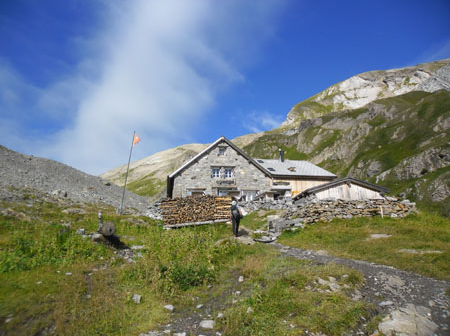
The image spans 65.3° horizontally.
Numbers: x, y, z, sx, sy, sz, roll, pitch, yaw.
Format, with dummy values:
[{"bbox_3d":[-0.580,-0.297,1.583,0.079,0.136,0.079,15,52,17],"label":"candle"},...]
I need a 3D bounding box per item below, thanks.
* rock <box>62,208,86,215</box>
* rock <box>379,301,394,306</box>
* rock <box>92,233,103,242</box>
[{"bbox_3d":[-10.713,3.097,25.000,1.700,0.500,1.000,0,-20,0],"label":"rock"},{"bbox_3d":[2.506,2.106,5.450,0.240,0.075,0.150,0,-20,0],"label":"rock"},{"bbox_3d":[-5.147,2.818,14.200,0.420,0.310,0.360,0,-20,0],"label":"rock"}]

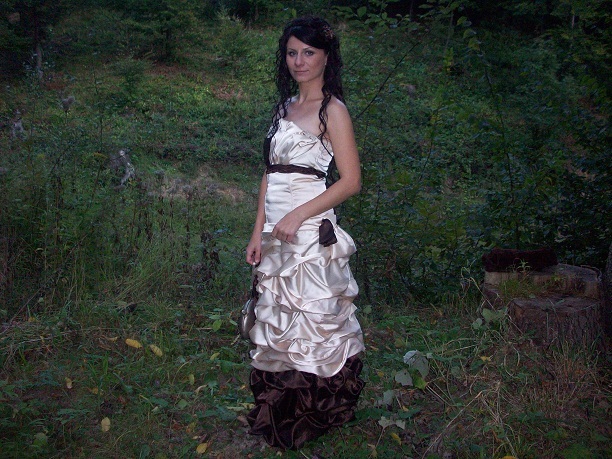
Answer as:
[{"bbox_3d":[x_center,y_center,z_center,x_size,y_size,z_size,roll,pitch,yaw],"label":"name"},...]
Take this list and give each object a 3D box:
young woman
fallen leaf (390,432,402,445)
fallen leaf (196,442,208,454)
[{"bbox_3d":[-0.003,-0.003,2.632,0.490,1.650,0.460,7,10,43],"label":"young woman"},{"bbox_3d":[0.351,0.811,2.540,0.038,0.025,0.080,-3,8,-25],"label":"fallen leaf"},{"bbox_3d":[-0.392,0.830,2.478,0.042,0.020,0.075,4,8,28],"label":"fallen leaf"}]

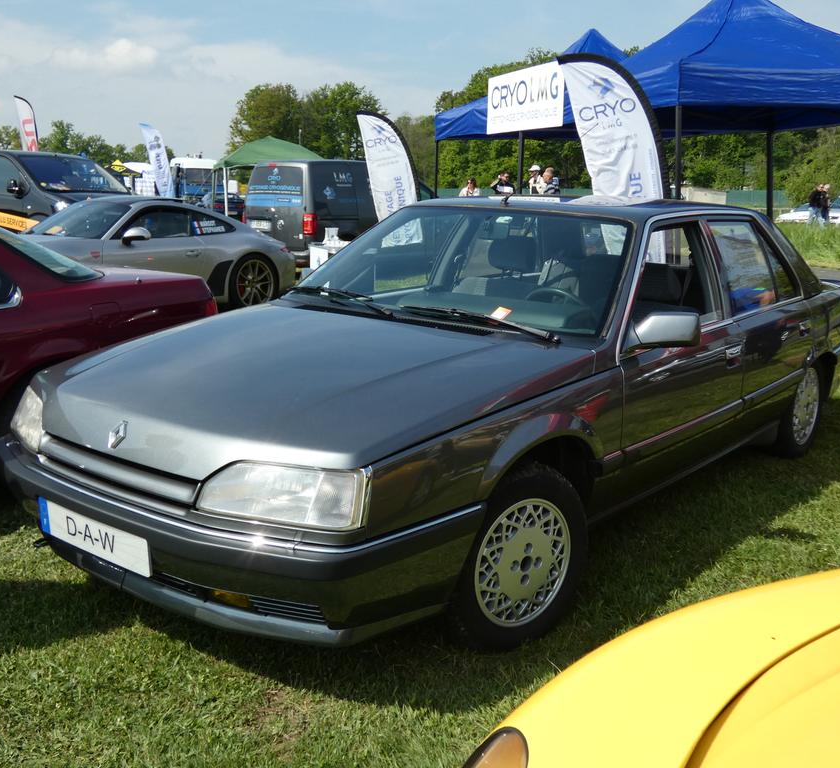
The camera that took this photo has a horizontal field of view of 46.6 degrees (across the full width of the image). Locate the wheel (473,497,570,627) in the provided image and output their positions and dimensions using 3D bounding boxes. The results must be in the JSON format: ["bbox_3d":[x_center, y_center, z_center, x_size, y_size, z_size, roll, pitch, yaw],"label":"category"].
[{"bbox_3d":[0.272,0.530,3.011,0.410,0.410,0.160,-9,15,-39],"label":"wheel"}]

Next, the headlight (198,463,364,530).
[{"bbox_3d":[-0.331,0.260,2.450,0.460,0.155,0.190,7,14,28],"label":"headlight"}]

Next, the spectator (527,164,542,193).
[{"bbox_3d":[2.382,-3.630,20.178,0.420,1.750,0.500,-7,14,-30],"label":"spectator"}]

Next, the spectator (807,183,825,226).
[{"bbox_3d":[14.025,-6.212,34.678,0.500,1.750,0.500,5,13,22],"label":"spectator"}]

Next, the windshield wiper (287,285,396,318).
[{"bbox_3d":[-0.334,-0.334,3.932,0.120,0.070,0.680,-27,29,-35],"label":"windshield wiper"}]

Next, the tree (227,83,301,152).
[{"bbox_3d":[-15.961,-25.255,101.168,8.000,11.500,8.000,0,12,0],"label":"tree"}]

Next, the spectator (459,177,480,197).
[{"bbox_3d":[0.998,-3.316,19.711,0.480,1.670,0.320,5,12,21],"label":"spectator"}]

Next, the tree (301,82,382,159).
[{"bbox_3d":[-7.397,-22.567,91.984,8.000,11.200,8.000,0,12,0],"label":"tree"}]

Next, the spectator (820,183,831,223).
[{"bbox_3d":[12.638,-5.375,30.568,0.380,1.740,0.500,10,15,39],"label":"spectator"}]

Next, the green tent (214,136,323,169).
[{"bbox_3d":[-4.247,-5.650,27.774,3.000,2.700,3.000,-3,12,-17],"label":"green tent"}]

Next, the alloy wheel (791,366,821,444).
[{"bbox_3d":[1.946,0.102,5.120,0.180,0.420,0.420,10,15,37],"label":"alloy wheel"}]

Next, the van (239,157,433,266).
[{"bbox_3d":[-1.044,-3.416,19.571,1.920,1.950,4.750,10,15,40],"label":"van"}]

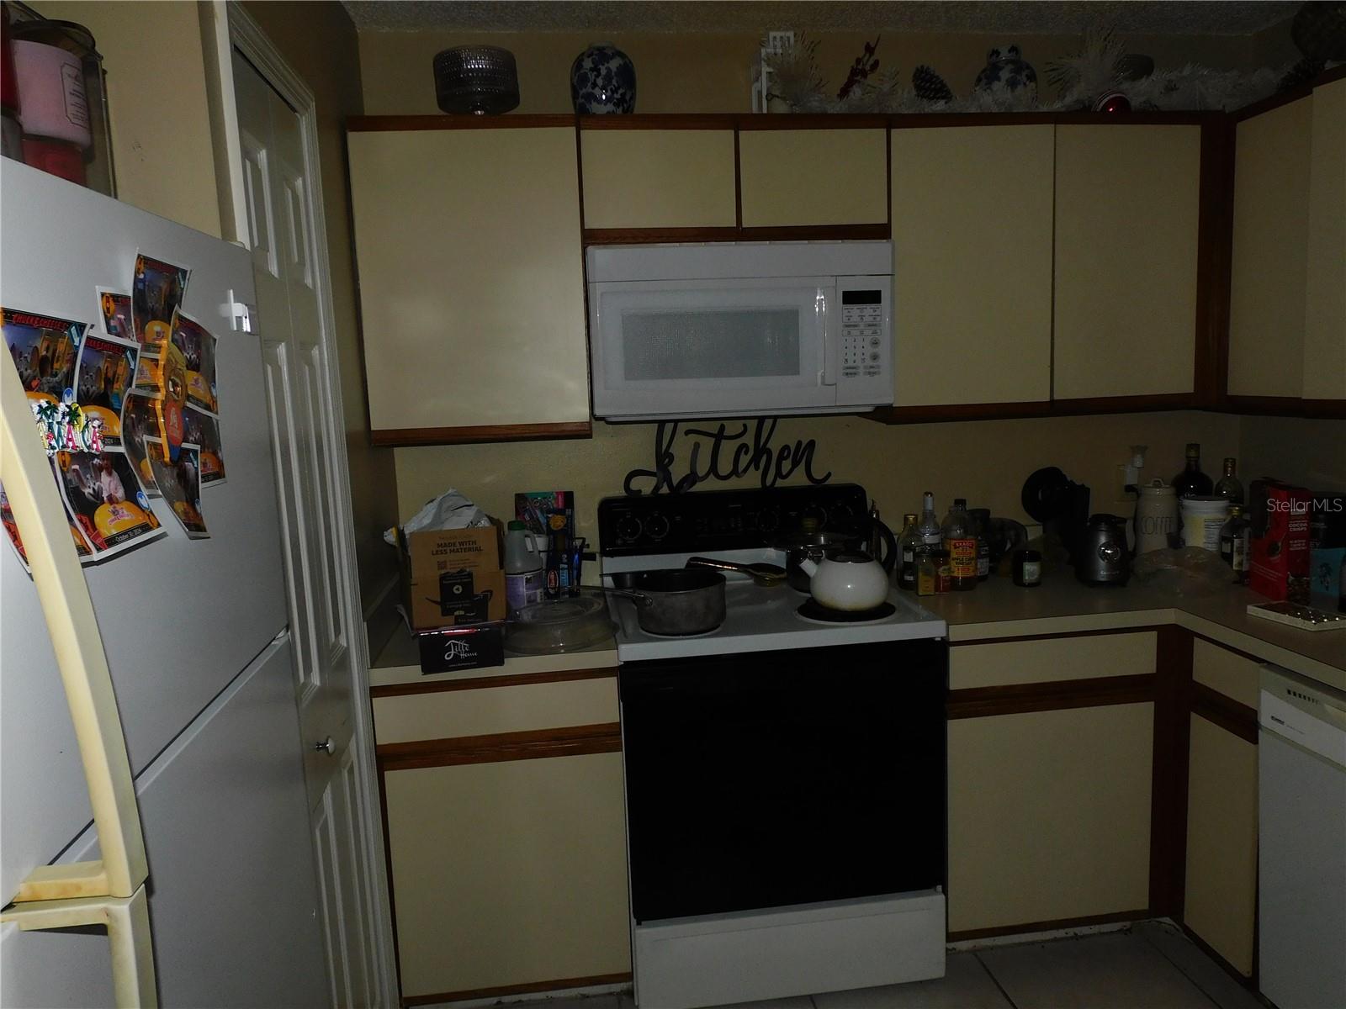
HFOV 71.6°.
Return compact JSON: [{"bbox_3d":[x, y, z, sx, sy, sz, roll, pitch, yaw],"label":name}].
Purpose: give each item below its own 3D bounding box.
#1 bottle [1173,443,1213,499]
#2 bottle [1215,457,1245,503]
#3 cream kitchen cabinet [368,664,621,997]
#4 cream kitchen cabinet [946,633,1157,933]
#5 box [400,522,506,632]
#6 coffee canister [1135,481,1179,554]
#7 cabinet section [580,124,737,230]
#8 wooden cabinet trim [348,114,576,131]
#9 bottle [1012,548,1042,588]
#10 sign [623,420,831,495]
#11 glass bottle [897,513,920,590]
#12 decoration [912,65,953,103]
[{"bbox_3d":[1.520,-0.007,2.745,0.102,0.342,0.102,3,9,30],"label":"bottle"},{"bbox_3d":[1.632,0.011,2.751,0.075,0.298,0.075,3,9,30],"label":"bottle"},{"bbox_3d":[-0.412,0.721,2.415,0.528,0.768,0.632,-3,7,-7],"label":"cream kitchen cabinet"},{"bbox_3d":[0.878,0.645,2.571,0.535,0.749,0.632,-3,7,-7],"label":"cream kitchen cabinet"},{"bbox_3d":[-0.488,0.142,2.080,0.195,0.218,0.160,-5,9,-18],"label":"box"},{"bbox_3d":[1.411,0.049,2.723,0.114,0.242,0.114,2,8,27],"label":"coffee canister"},{"bbox_3d":[-0.050,-0.800,2.389,0.371,0.232,0.300,-3,8,-7],"label":"cabinet section"},{"bbox_3d":[-0.493,-0.902,2.211,0.533,0.032,0.028,-3,7,-7],"label":"wooden cabinet trim"},{"bbox_3d":[0.950,0.170,2.502,0.070,0.091,0.070,-3,8,-4],"label":"bottle"},{"bbox_3d":[0.157,-0.142,2.641,0.598,0.220,0.015,-3,8,-7],"label":"sign"},{"bbox_3d":[0.637,0.127,2.510,0.066,0.200,0.066,0,8,14],"label":"glass bottle"},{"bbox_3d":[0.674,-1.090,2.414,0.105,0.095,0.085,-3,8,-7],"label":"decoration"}]

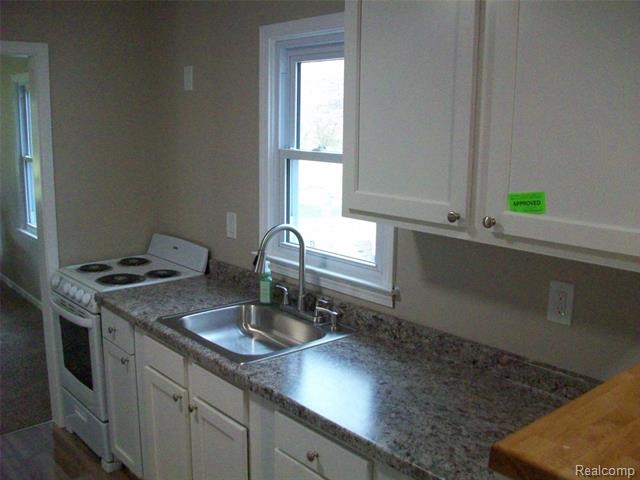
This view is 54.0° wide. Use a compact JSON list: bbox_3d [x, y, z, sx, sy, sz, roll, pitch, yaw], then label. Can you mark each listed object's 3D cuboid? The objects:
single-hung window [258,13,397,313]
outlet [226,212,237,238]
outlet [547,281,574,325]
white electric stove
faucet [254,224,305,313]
[{"bbox_3d":[0.025,-0.353,2.603,0.110,1.094,0.863,-9,14,-40],"label":"single-hung window"},{"bbox_3d":[-0.441,-0.073,3.150,0.008,0.121,0.077,-9,14,-40],"label":"outlet"},{"bbox_3d":[0.711,0.185,1.855,0.008,0.121,0.077,-9,14,-40],"label":"outlet"},{"bbox_3d":[-1.030,0.556,3.415,0.655,1.055,0.610,-9,14,-40],"label":"white electric stove"},{"bbox_3d":[-0.158,0.128,2.584,0.260,0.388,0.044,-9,14,-40],"label":"faucet"}]

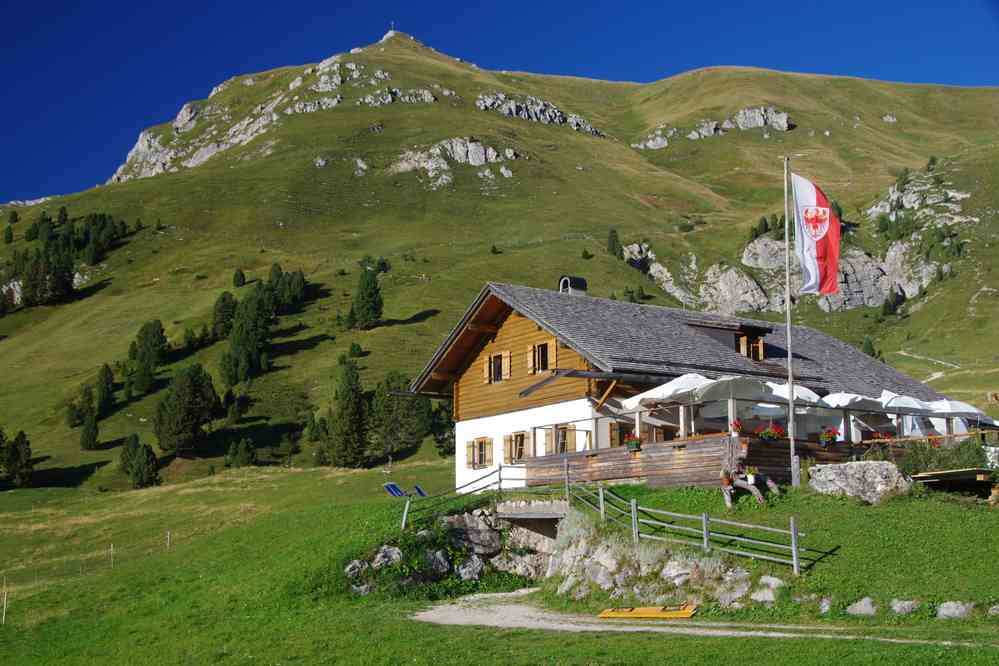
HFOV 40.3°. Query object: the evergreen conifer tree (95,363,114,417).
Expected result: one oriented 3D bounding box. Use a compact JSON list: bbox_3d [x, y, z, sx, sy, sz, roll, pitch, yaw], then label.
[{"bbox_3d":[-46.484,6.649,160.000,2.283,6.355,2.283,0,-9,0],"label":"evergreen conifer tree"}]

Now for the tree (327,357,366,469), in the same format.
[{"bbox_3d":[-14.067,7.309,125.000,3.567,9.929,3.567,0,-9,0],"label":"tree"}]

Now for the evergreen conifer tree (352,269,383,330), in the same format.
[{"bbox_3d":[-20.874,-5.298,215.000,4.602,9.804,4.602,0,-9,0],"label":"evergreen conifer tree"}]

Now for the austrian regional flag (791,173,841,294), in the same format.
[{"bbox_3d":[8.948,-2.818,38.500,1.416,3.455,0.400,-1,-9,7],"label":"austrian regional flag"}]

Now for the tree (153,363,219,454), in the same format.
[{"bbox_3d":[-32.333,7.774,140.000,6.592,9.473,6.592,0,-9,0],"label":"tree"}]

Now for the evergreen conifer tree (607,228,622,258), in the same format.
[{"bbox_3d":[27.913,-21.723,330.000,3.767,7.282,3.767,0,-9,0],"label":"evergreen conifer tree"}]

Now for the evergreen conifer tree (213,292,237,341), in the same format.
[{"bbox_3d":[-41.314,-2.639,205.000,3.803,7.539,3.803,0,-9,0],"label":"evergreen conifer tree"}]

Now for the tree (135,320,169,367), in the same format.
[{"bbox_3d":[-47.352,1.429,185.000,4.488,6.259,4.488,0,-9,0],"label":"tree"}]

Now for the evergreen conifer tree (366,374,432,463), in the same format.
[{"bbox_3d":[-9.657,8.080,130.000,5.936,8.988,5.936,0,-9,0],"label":"evergreen conifer tree"}]

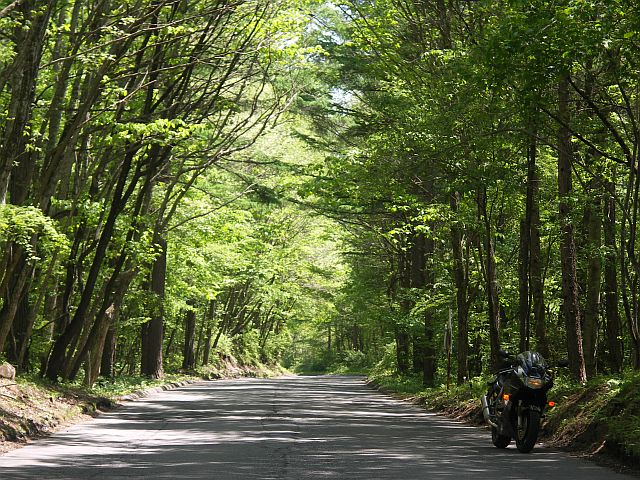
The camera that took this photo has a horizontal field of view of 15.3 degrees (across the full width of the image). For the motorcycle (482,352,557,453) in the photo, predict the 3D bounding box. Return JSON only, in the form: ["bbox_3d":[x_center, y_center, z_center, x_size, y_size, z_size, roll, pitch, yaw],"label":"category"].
[{"bbox_3d":[2.309,1.857,27.532,0.770,1.150,2.050,8,-4,-6],"label":"motorcycle"}]

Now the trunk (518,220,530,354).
[{"bbox_3d":[3.955,1.012,46.070,0.190,2.859,0.190,0,-3,0],"label":"trunk"}]

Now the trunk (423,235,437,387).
[{"bbox_3d":[3.357,2.158,73.115,0.310,4.659,0.310,1,-3,0],"label":"trunk"}]

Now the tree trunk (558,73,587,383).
[{"bbox_3d":[3.959,-0.197,37.621,0.250,4.917,0.250,-2,-3,0],"label":"tree trunk"}]

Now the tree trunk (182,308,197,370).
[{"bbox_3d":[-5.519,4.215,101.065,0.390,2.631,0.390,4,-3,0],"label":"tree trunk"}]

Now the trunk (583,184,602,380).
[{"bbox_3d":[4.941,0.692,43.089,0.240,3.617,0.240,2,-3,0],"label":"trunk"}]

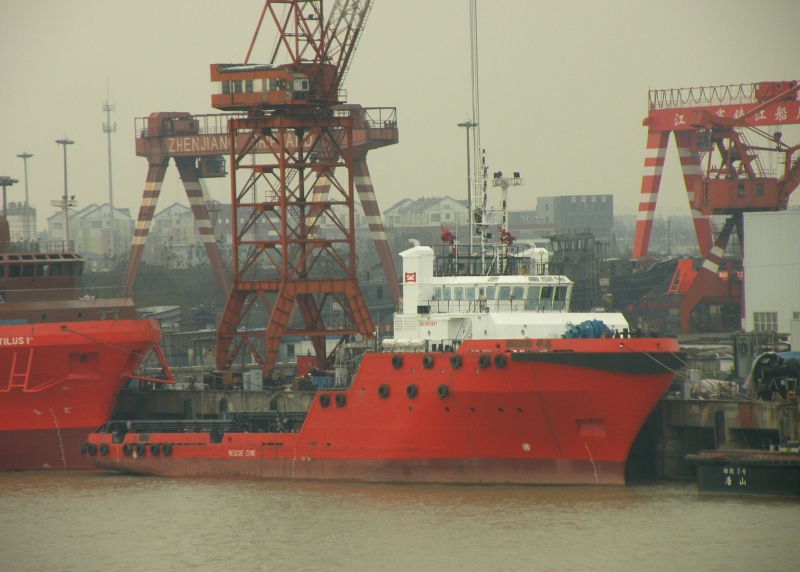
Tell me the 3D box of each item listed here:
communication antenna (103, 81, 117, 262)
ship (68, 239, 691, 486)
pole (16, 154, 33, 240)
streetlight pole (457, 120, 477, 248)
[{"bbox_3d":[-65.800,-19.300,1280.000,3.000,47.500,3.000,-1,0,0],"label":"communication antenna"},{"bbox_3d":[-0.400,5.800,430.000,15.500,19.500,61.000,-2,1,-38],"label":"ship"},{"bbox_3d":[-65.700,-8.500,993.000,3.100,30.200,3.100,-1,0,0],"label":"pole"},{"bbox_3d":[10.500,-9.400,842.000,3.100,30.400,3.100,-1,0,0],"label":"streetlight pole"}]

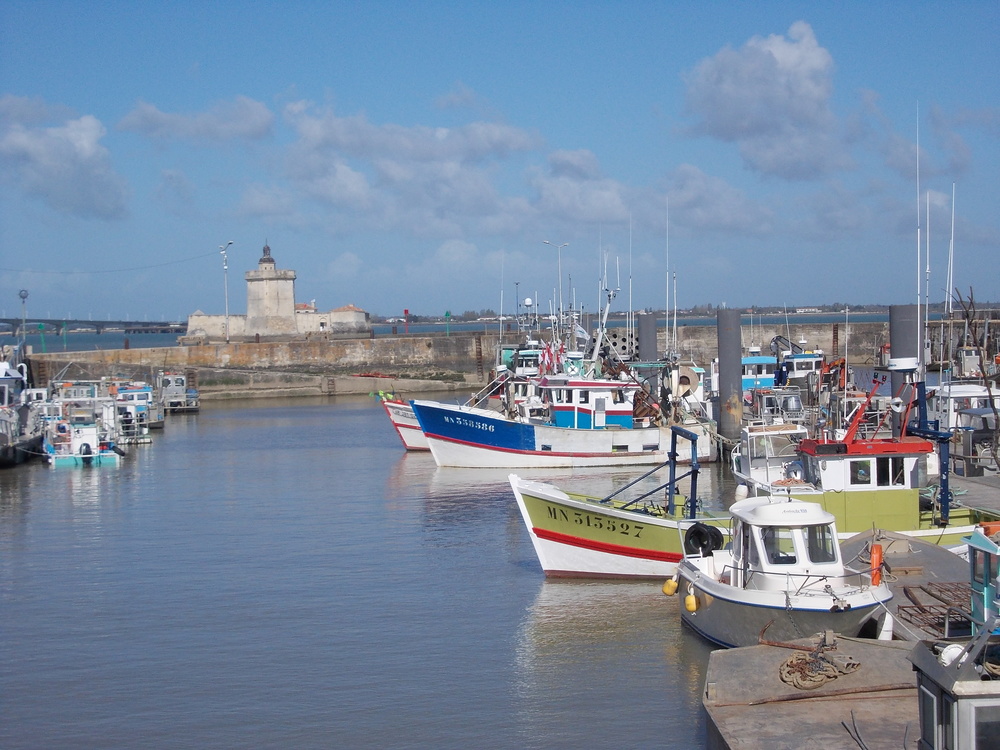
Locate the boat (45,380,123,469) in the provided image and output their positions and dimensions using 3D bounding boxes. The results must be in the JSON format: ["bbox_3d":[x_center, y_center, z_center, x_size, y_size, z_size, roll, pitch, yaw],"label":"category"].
[{"bbox_3d":[-16.975,1.869,84.200,2.950,3.300,7.000,-2,2,-11],"label":"boat"}]

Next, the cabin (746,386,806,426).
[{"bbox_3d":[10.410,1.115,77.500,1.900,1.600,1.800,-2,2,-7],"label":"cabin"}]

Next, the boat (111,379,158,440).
[{"bbox_3d":[-17.648,1.680,98.500,2.200,2.900,7.000,-2,2,-11],"label":"boat"}]

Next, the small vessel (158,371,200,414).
[{"bbox_3d":[-20.690,0.928,132.000,2.650,2.650,7.000,-2,2,-10],"label":"small vessel"}]

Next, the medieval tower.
[{"bbox_3d":[-66.508,-25.089,597.000,15.000,26.900,14.500,-2,2,-6],"label":"medieval tower"}]

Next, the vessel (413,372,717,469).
[{"bbox_3d":[2.384,1.551,75.800,11.200,3.500,3.900,-1,2,3],"label":"vessel"}]

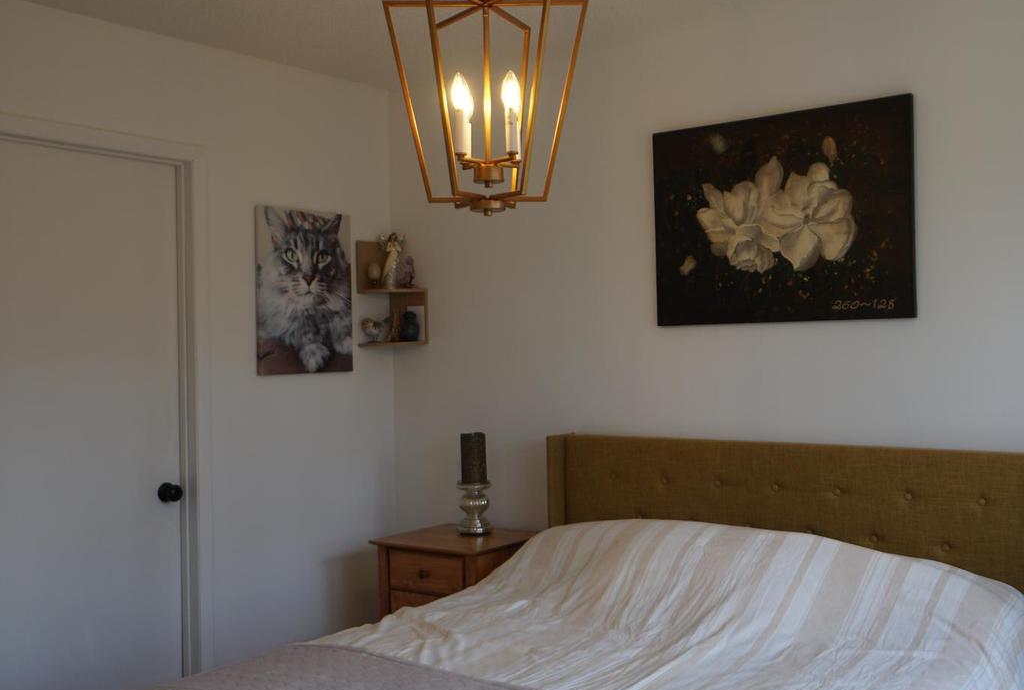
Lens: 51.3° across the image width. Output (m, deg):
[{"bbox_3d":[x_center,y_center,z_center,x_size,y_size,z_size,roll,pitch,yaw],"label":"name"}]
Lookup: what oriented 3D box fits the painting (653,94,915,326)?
[{"bbox_3d":[0.806,-0.384,3.258,0.834,0.631,0.030,-1,0,39],"label":"painting"}]

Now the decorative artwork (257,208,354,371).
[{"bbox_3d":[-0.755,-0.195,3.938,0.025,0.603,0.444,-1,0,39],"label":"decorative artwork"}]

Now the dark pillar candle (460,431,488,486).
[{"bbox_3d":[-0.136,0.412,3.872,0.089,0.183,0.089,-1,0,0],"label":"dark pillar candle"}]

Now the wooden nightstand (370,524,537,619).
[{"bbox_3d":[-0.164,1.045,3.737,0.474,0.728,0.437,-1,0,39],"label":"wooden nightstand"}]

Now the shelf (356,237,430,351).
[{"bbox_3d":[-0.473,-0.201,4.227,0.271,0.409,0.151,-1,0,-6],"label":"shelf"}]

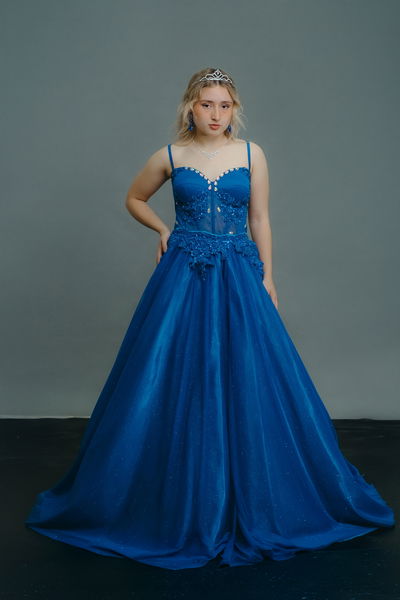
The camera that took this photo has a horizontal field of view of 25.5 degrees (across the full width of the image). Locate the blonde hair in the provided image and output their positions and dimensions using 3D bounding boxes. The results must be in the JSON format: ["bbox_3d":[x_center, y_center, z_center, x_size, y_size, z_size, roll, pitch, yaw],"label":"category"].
[{"bbox_3d":[0.030,-0.678,3.080,0.245,0.265,0.235,0,1,-10],"label":"blonde hair"}]

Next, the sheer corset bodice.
[{"bbox_3d":[0.033,-0.384,3.070,0.285,0.325,0.235,0,1,-4],"label":"sheer corset bodice"}]

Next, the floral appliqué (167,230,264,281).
[{"bbox_3d":[0.054,-0.154,3.060,0.340,0.175,0.230,0,1,-4],"label":"floral appliqué"}]

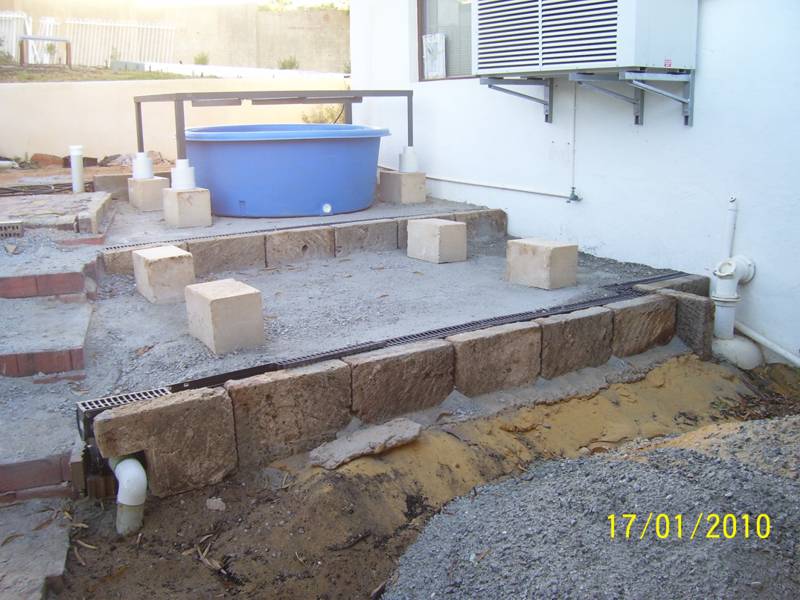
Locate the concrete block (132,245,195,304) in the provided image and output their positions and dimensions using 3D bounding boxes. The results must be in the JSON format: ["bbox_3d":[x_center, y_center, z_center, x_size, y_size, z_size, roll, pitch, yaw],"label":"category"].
[{"bbox_3d":[-1.298,-0.144,4.320,0.235,0.237,0.320,-11,17,-34],"label":"concrete block"}]

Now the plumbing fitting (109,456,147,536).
[{"bbox_3d":[-0.955,0.687,2.760,0.107,0.268,0.175,-10,17,-31],"label":"plumbing fitting"}]

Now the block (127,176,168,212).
[{"bbox_3d":[-2.059,-0.867,6.437,0.225,0.243,0.290,-10,16,-31],"label":"block"}]

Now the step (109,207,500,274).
[{"bbox_3d":[-0.479,-0.395,5.336,2.970,0.205,0.150,-10,16,-31],"label":"step"}]

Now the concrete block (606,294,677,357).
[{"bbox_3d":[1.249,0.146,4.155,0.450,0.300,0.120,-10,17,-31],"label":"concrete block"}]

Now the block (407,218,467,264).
[{"bbox_3d":[0.256,-0.407,5.385,0.232,0.246,0.358,-10,17,-33],"label":"block"}]

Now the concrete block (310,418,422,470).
[{"bbox_3d":[-0.138,0.593,3.217,0.430,0.050,0.150,-19,34,-27],"label":"concrete block"}]

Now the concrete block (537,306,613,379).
[{"bbox_3d":[0.850,0.226,4.014,0.490,0.310,0.140,-10,16,-31],"label":"concrete block"}]

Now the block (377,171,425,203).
[{"bbox_3d":[0.029,-0.955,6.648,0.234,0.245,0.345,-9,16,-29],"label":"block"}]

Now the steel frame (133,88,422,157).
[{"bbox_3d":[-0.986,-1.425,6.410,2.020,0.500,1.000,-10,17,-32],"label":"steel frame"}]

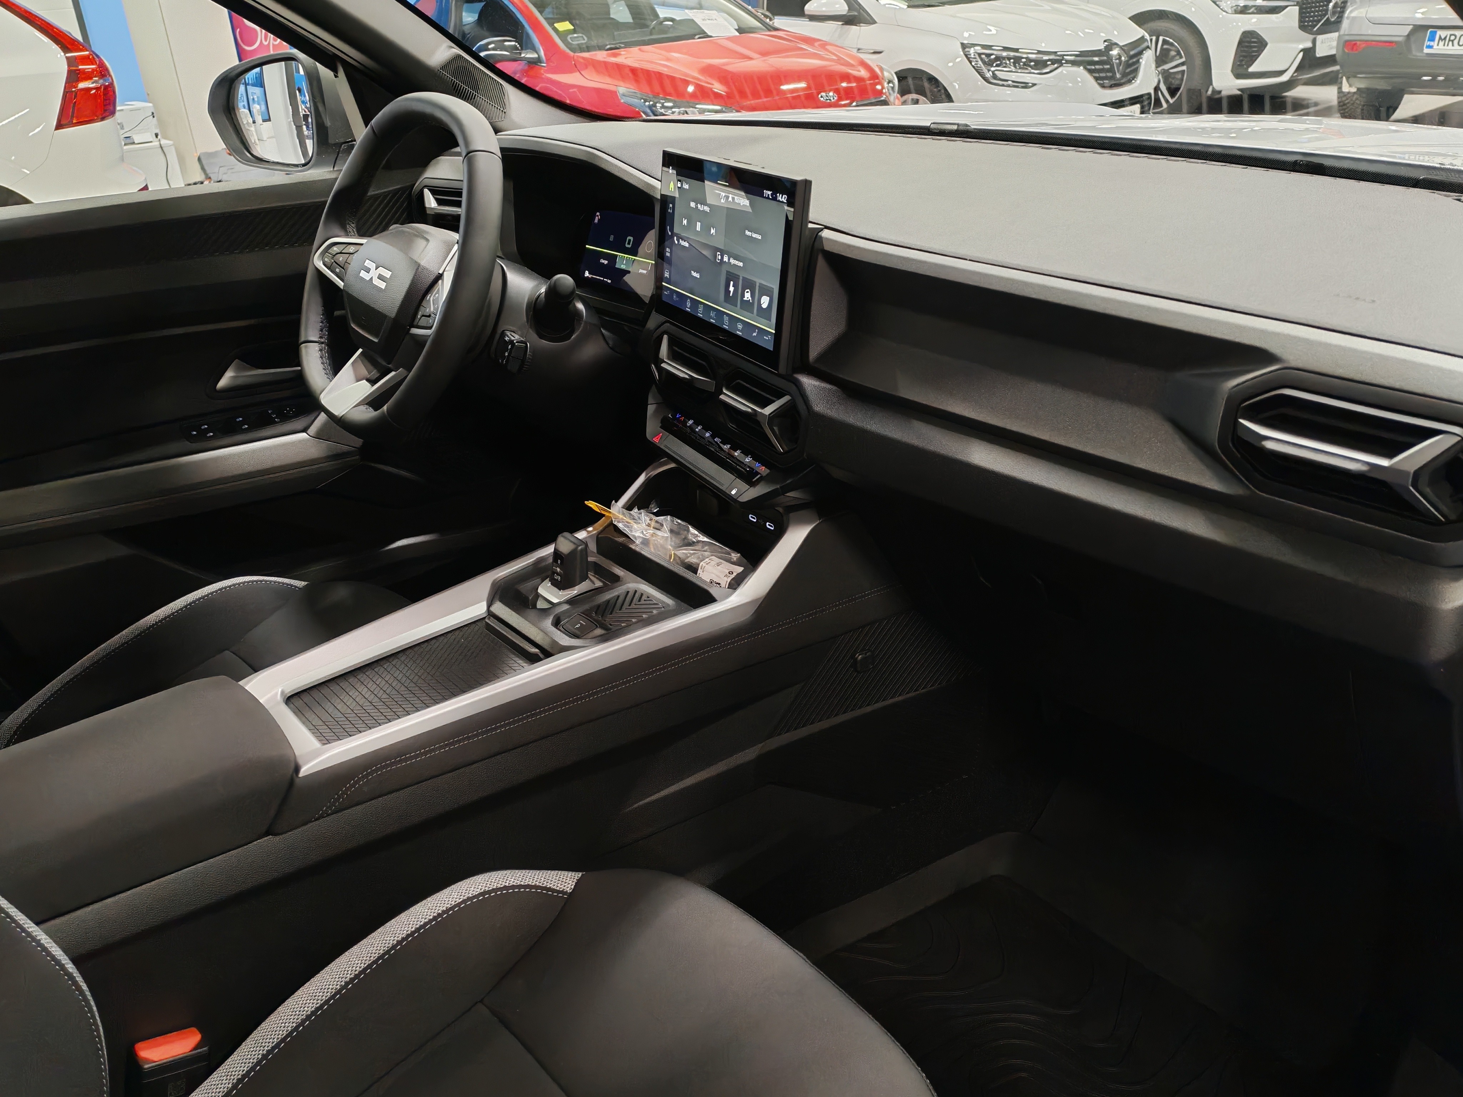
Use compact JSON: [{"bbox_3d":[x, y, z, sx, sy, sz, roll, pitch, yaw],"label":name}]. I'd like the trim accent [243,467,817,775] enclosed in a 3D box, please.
[{"bbox_3d":[-0.173,0.042,1.012,0.470,0.080,0.240,-21,30,-33],"label":"trim accent"}]

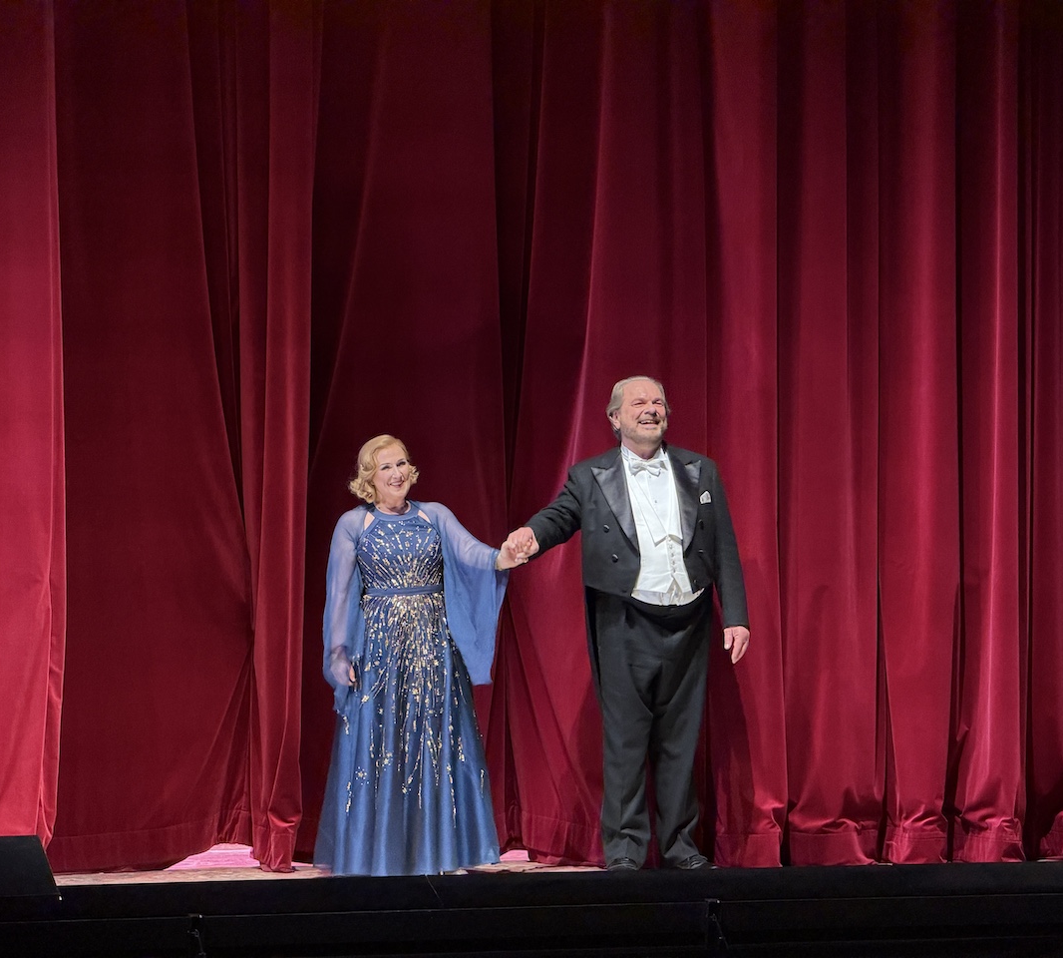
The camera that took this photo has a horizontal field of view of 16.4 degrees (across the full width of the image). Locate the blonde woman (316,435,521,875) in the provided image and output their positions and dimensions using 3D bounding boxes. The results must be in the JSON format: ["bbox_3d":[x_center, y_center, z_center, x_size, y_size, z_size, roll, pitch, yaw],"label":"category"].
[{"bbox_3d":[-0.428,0.666,13.950,0.760,1.660,0.560,-1,-2,-8],"label":"blonde woman"}]

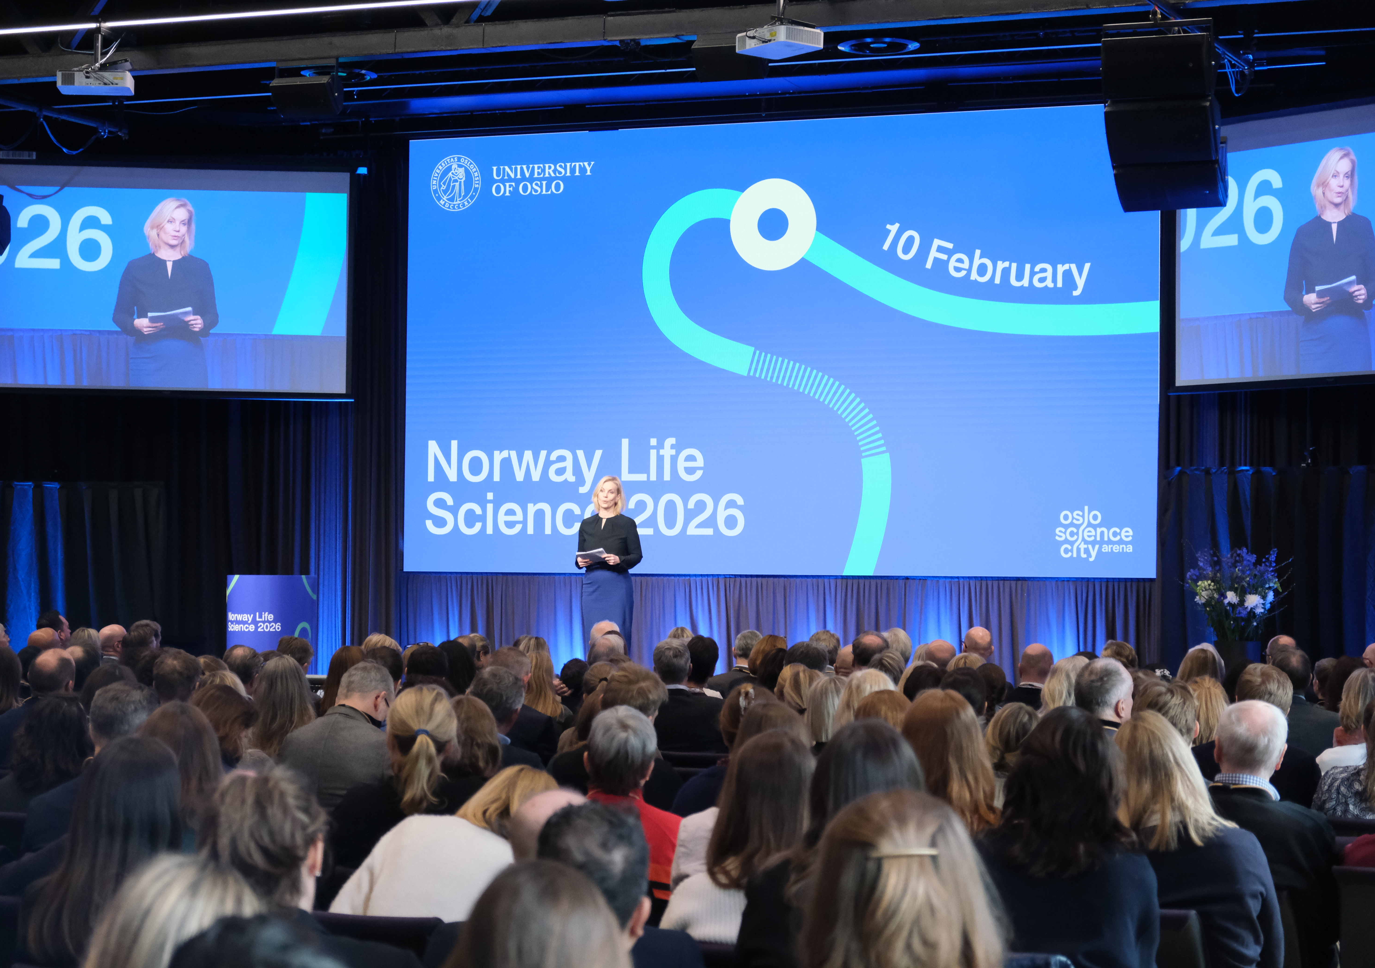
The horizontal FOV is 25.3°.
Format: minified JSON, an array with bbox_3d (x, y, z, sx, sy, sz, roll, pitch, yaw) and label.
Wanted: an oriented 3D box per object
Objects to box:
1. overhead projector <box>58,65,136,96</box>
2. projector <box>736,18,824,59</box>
[{"bbox_3d":[-4.278,-2.904,22.171,0.510,0.125,0.360,1,-2,-4],"label":"overhead projector"},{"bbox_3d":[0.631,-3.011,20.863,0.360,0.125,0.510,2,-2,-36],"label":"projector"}]

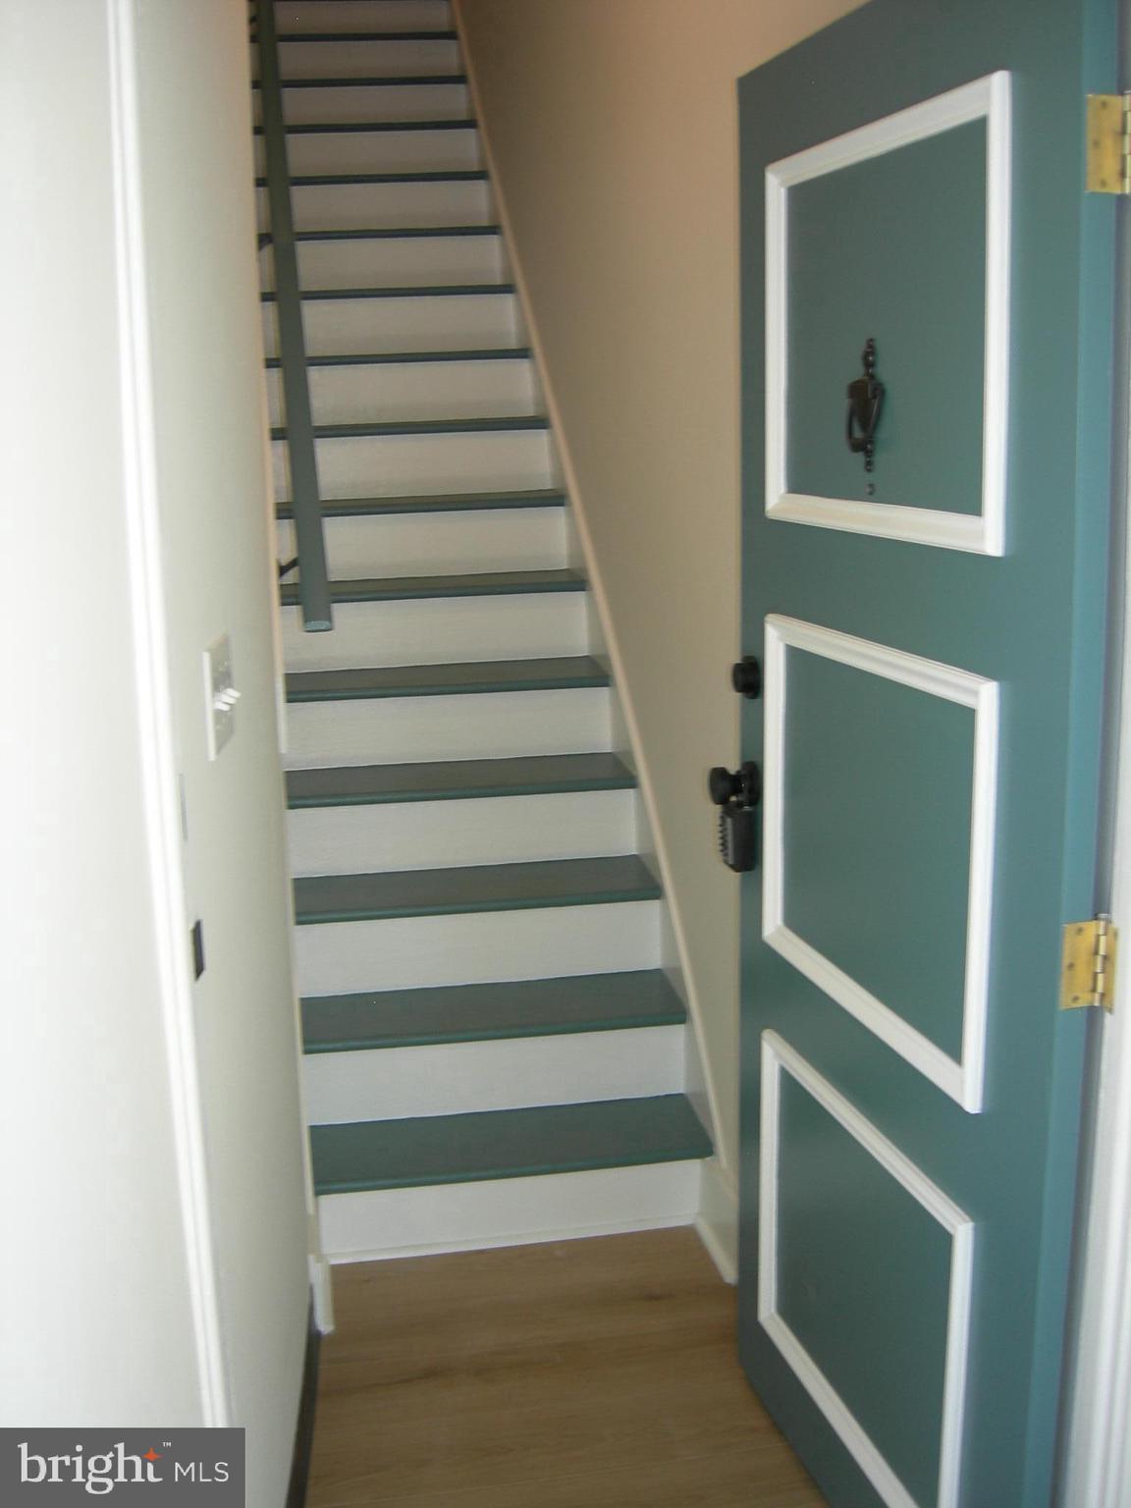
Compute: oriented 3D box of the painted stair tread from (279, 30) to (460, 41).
[{"bbox_3d":[-0.762,-2.575,5.716,0.770,0.028,0.250,-3,11,-8],"label":"painted stair tread"}]

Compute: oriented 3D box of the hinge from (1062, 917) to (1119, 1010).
[{"bbox_3d":[0.519,0.210,1.556,0.046,0.091,0.032,-4,11,-14],"label":"hinge"}]

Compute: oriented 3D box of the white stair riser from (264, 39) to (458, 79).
[{"bbox_3d":[-0.749,-2.463,5.648,0.770,0.178,0.020,-3,11,-8],"label":"white stair riser"}]

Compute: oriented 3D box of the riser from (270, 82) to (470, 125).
[{"bbox_3d":[-0.708,-2.230,5.465,0.770,0.178,0.020,-3,11,-8],"label":"riser"}]

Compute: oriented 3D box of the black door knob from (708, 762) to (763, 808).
[{"bbox_3d":[0.253,0.045,2.357,0.059,0.065,0.064,-4,11,-14],"label":"black door knob"}]

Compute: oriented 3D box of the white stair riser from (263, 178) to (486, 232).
[{"bbox_3d":[-0.623,-1.760,5.100,0.770,0.178,0.020,-3,11,-8],"label":"white stair riser"}]

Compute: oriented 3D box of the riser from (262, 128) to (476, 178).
[{"bbox_3d":[-0.665,-1.996,5.283,0.770,0.178,0.020,-3,11,-8],"label":"riser"}]

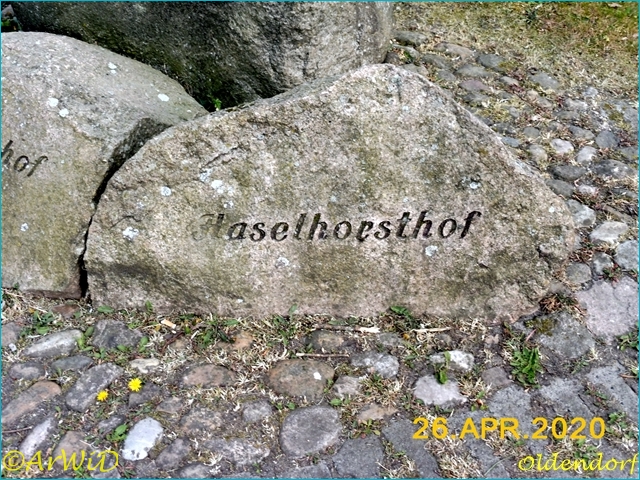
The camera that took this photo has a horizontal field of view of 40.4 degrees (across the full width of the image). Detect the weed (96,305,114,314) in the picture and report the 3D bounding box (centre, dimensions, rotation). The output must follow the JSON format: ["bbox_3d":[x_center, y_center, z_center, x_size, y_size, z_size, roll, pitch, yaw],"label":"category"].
[{"bbox_3d":[-0.470,0.152,1.905,0.039,0.014,0.024,0,38,0],"label":"weed"}]

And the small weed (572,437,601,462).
[{"bbox_3d":[0.489,0.387,1.596,0.051,0.026,0.043,0,38,0],"label":"small weed"}]

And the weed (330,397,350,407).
[{"bbox_3d":[0.040,0.315,1.697,0.039,0.013,0.022,0,38,0],"label":"weed"}]

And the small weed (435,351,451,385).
[{"bbox_3d":[0.246,0.256,1.746,0.032,0.046,0.046,0,38,0],"label":"small weed"}]

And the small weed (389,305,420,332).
[{"bbox_3d":[0.181,0.171,1.864,0.066,0.036,0.046,0,38,0],"label":"small weed"}]

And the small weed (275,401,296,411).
[{"bbox_3d":[-0.067,0.322,1.689,0.043,0.013,0.022,0,38,0],"label":"small weed"}]

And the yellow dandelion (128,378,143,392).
[{"bbox_3d":[-0.361,0.285,1.703,0.027,0.014,0.027,0,38,0],"label":"yellow dandelion"}]

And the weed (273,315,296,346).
[{"bbox_3d":[-0.075,0.191,1.830,0.051,0.046,0.050,0,38,0],"label":"weed"}]

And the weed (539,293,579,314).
[{"bbox_3d":[0.526,0.140,1.910,0.080,0.028,0.045,0,38,0],"label":"weed"}]

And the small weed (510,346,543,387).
[{"bbox_3d":[0.416,0.255,1.751,0.062,0.042,0.066,0,38,0],"label":"small weed"}]

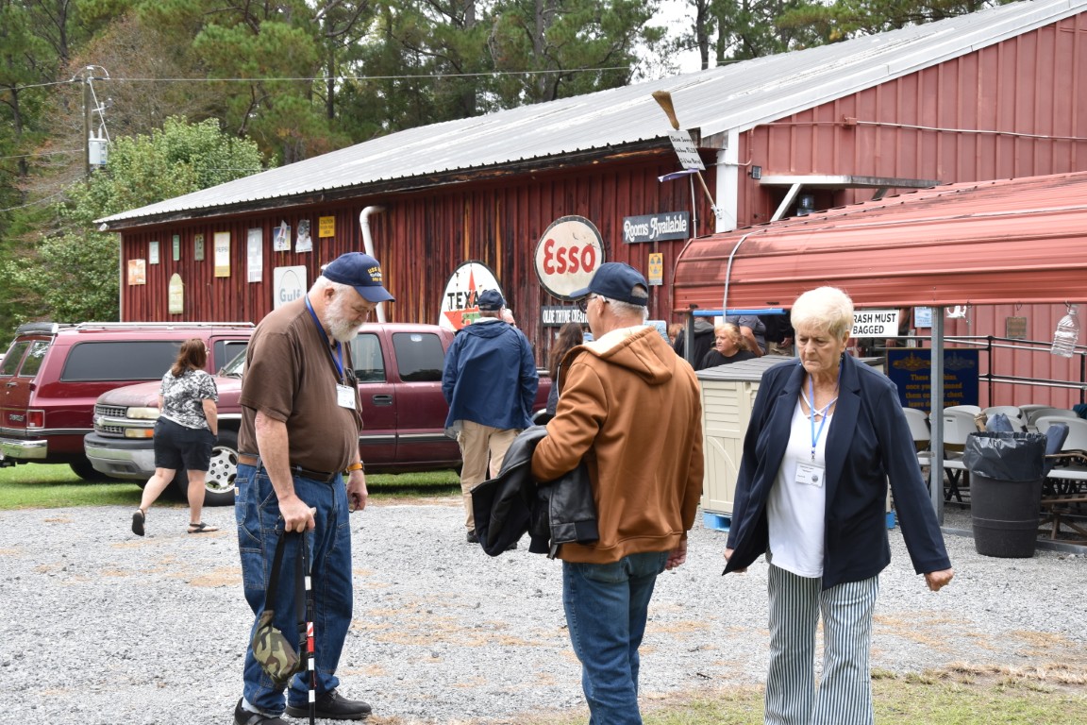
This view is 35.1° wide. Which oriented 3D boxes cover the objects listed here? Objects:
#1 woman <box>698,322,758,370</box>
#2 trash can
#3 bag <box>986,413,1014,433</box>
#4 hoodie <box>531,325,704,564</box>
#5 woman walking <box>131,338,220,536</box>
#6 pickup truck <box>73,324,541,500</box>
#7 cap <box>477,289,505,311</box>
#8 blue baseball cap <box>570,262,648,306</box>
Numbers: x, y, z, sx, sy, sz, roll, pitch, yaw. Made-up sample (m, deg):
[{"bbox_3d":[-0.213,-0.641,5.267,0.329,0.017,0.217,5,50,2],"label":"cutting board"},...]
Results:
[{"bbox_3d":[1.508,0.471,14.011,0.480,1.580,0.320,0,1,25],"label":"woman"},{"bbox_3d":[3.389,0.960,12.600,0.580,0.880,0.580,0,1,0],"label":"trash can"},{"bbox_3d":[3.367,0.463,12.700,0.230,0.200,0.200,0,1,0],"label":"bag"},{"bbox_3d":[0.255,0.285,5.970,0.570,0.820,0.430,0,1,-34],"label":"hoodie"},{"bbox_3d":[-3.019,0.603,14.100,0.560,1.600,0.600,1,1,30],"label":"woman walking"},{"bbox_3d":[-1.790,0.460,17.900,5.750,1.790,2.000,0,1,-28],"label":"pickup truck"},{"bbox_3d":[-0.379,-0.454,12.450,0.180,0.145,0.265,1,1,27],"label":"cap"},{"bbox_3d":[0.227,-0.270,5.970,0.275,0.150,0.185,1,1,38],"label":"blue baseball cap"}]

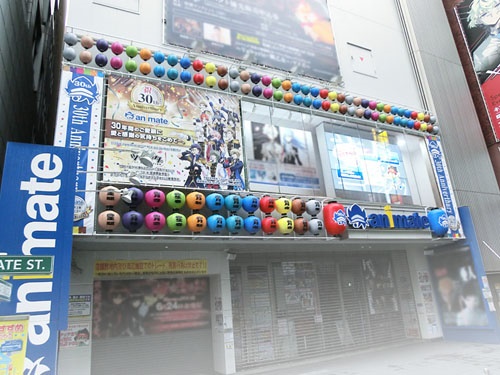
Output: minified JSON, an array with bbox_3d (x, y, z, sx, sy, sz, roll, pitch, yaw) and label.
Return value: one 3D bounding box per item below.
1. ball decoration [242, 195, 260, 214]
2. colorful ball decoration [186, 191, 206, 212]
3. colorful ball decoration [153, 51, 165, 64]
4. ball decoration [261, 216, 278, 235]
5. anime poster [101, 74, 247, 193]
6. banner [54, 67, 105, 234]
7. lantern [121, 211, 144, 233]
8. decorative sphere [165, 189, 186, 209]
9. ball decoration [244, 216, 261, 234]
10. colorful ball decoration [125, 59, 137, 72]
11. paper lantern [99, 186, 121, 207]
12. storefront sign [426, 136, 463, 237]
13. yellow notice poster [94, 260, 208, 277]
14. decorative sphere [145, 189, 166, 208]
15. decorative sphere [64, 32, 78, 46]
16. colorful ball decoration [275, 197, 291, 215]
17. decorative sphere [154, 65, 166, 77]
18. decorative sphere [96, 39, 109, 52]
[{"bbox_3d":[0.023,0.408,8.574,0.404,0.448,0.404,-4,-17,-1],"label":"ball decoration"},{"bbox_3d":[-1.112,0.262,7.463,0.390,0.410,0.390,4,-19,-26],"label":"colorful ball decoration"},{"bbox_3d":[-2.026,-2.910,8.083,0.255,0.260,0.255,4,-19,-26],"label":"colorful ball decoration"},{"bbox_3d":[0.497,0.955,9.060,0.425,0.450,0.425,-4,-18,-1],"label":"ball decoration"},{"bbox_3d":[-1.618,-1.213,8.349,3.172,2.502,0.040,4,-19,-25],"label":"anime poster"},{"bbox_3d":[-3.195,-0.754,6.791,0.704,3.302,0.060,4,-19,-26],"label":"banner"},{"bbox_3d":[-2.190,0.639,6.766,0.370,0.380,0.370,4,-19,-25],"label":"lantern"},{"bbox_3d":[-1.660,0.303,8.171,0.425,0.450,0.425,5,-20,-26],"label":"decorative sphere"},{"bbox_3d":[0.067,0.924,8.846,0.425,0.450,0.425,-4,-18,-1],"label":"ball decoration"},{"bbox_3d":[-2.531,-2.595,7.712,0.255,0.260,0.255,4,-19,-26],"label":"colorful ball decoration"},{"bbox_3d":[-2.801,0.202,7.234,0.404,0.448,0.404,4,-19,-25],"label":"paper lantern"},{"bbox_3d":[6.149,-0.061,11.405,0.753,3.345,0.060,4,-19,-26],"label":"storefront sign"},{"bbox_3d":[-2.150,1.819,8.175,2.522,0.330,0.040,4,-19,-25],"label":"yellow notice poster"},{"bbox_3d":[-1.858,0.216,7.081,0.370,0.380,0.370,4,-19,-25],"label":"decorative sphere"},{"bbox_3d":[-3.611,-2.979,7.284,0.255,0.260,0.255,4,-19,-26],"label":"decorative sphere"},{"bbox_3d":[0.849,0.474,8.964,0.404,0.448,0.404,-4,-17,-1],"label":"colorful ball decoration"},{"bbox_3d":[-2.139,-2.745,8.585,0.258,0.281,0.258,4,-19,-25],"label":"decorative sphere"},{"bbox_3d":[-3.086,-2.971,7.554,0.255,0.260,0.255,4,-19,-26],"label":"decorative sphere"}]

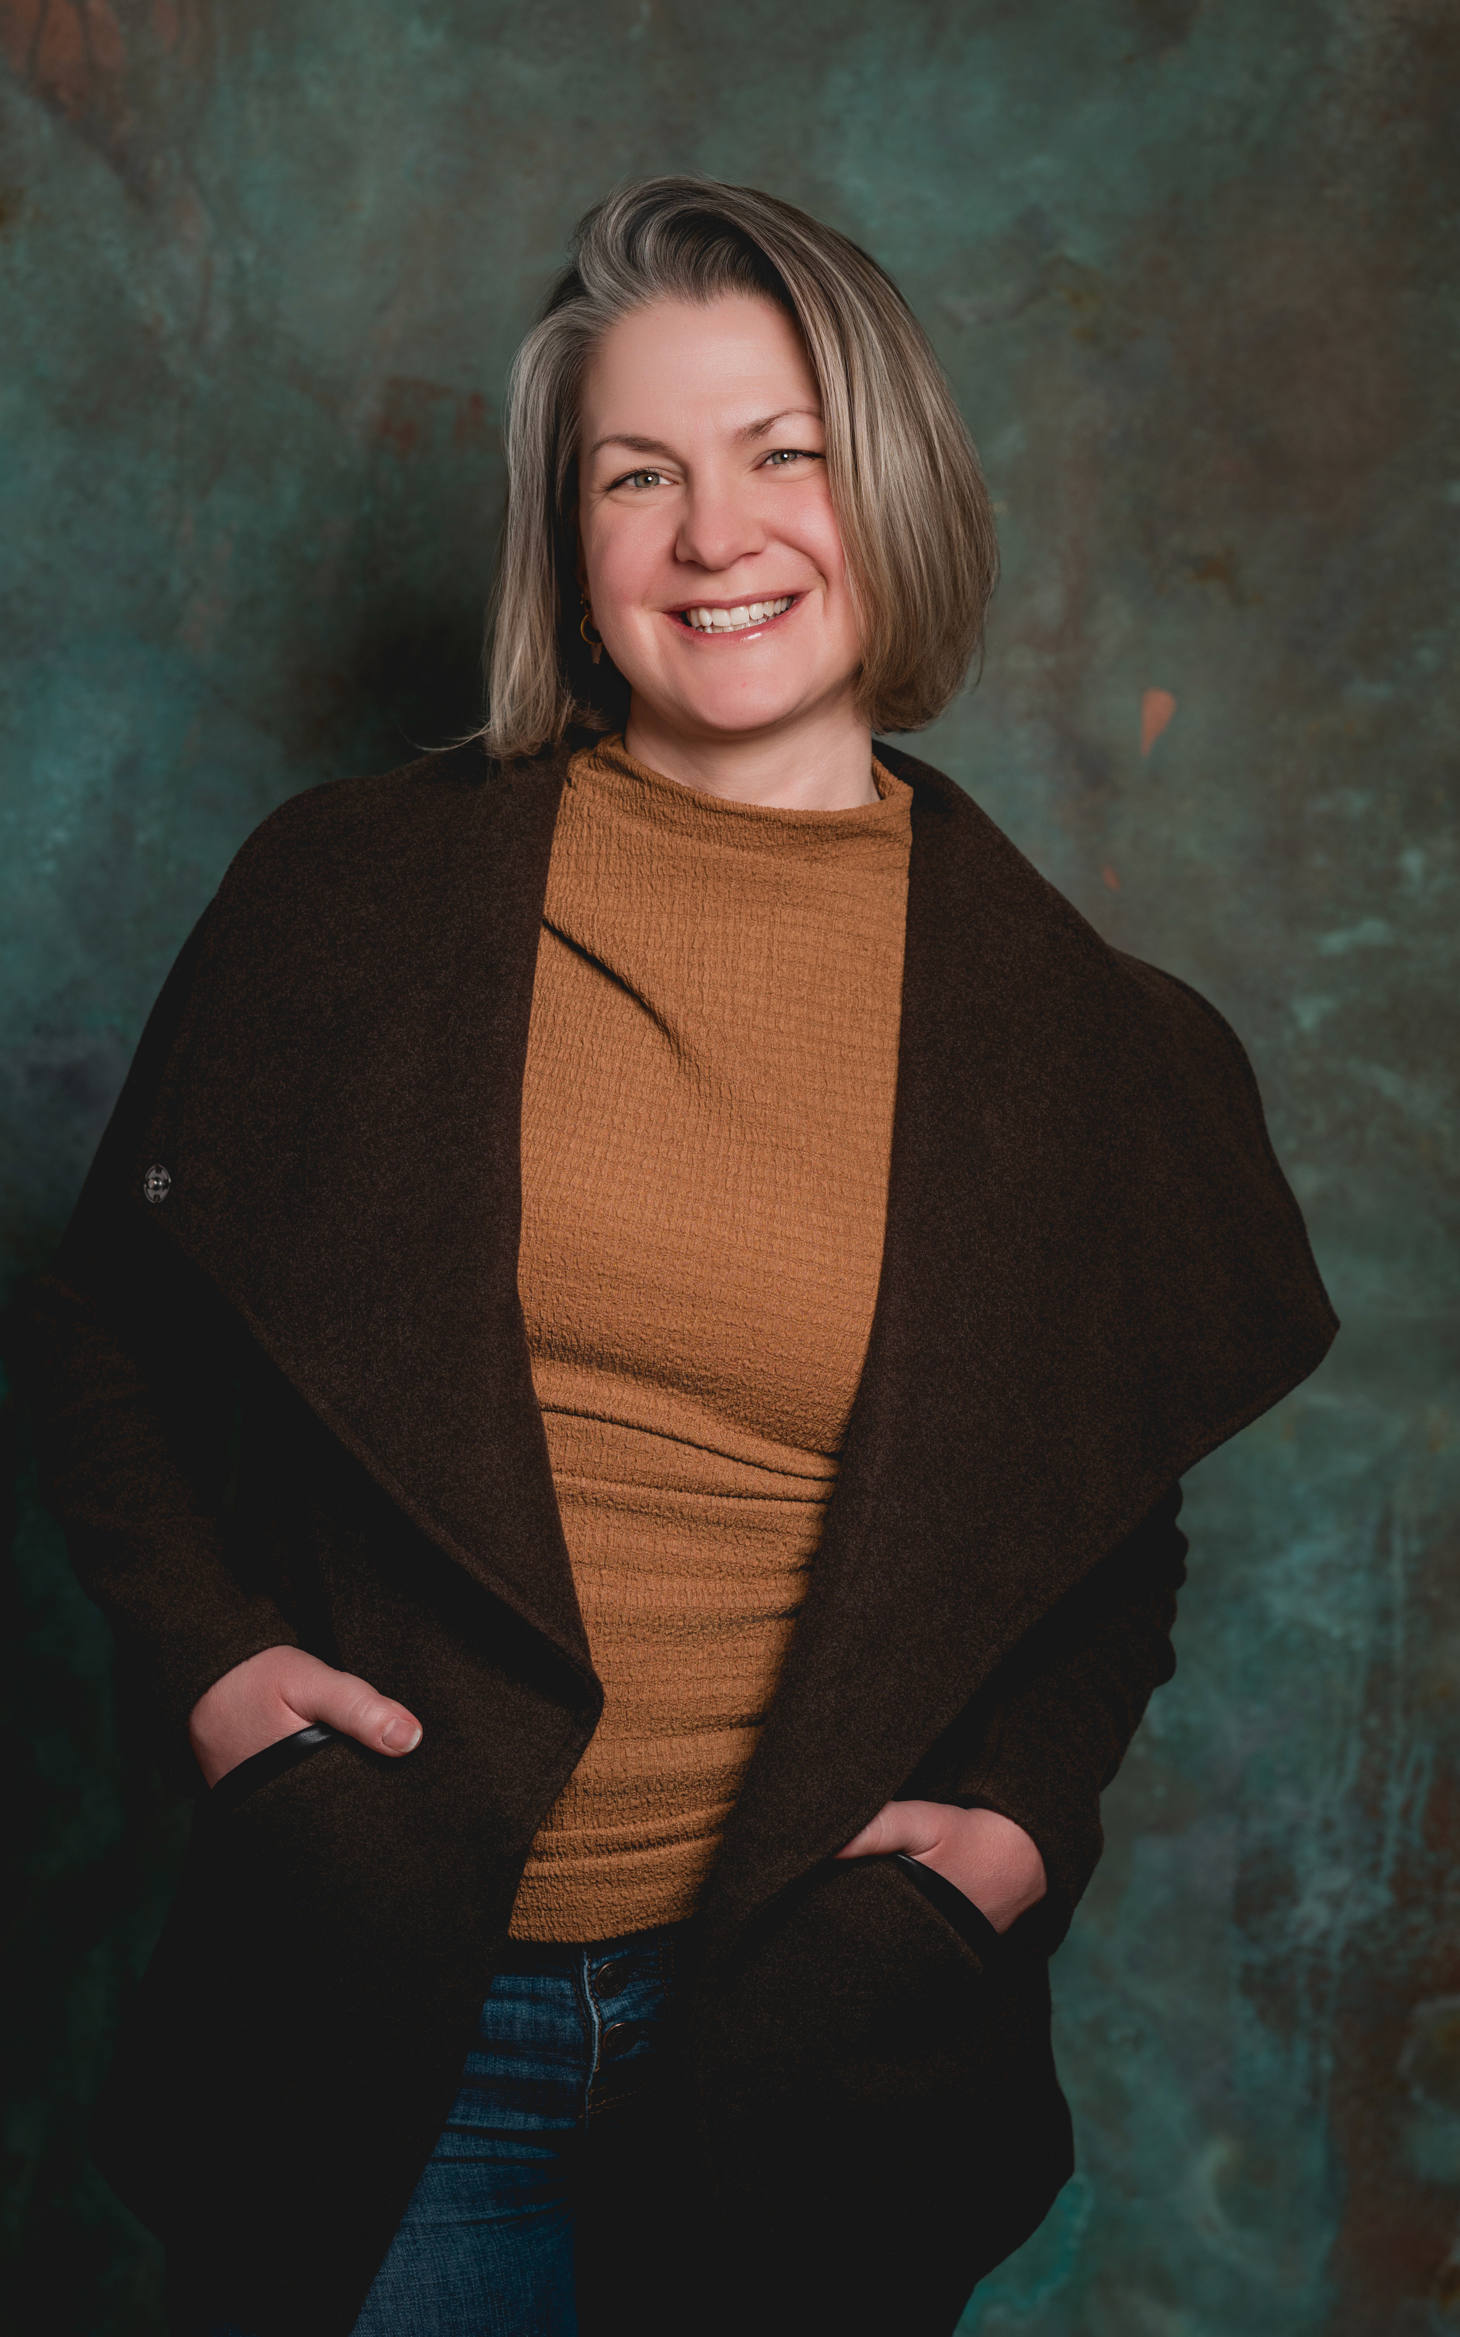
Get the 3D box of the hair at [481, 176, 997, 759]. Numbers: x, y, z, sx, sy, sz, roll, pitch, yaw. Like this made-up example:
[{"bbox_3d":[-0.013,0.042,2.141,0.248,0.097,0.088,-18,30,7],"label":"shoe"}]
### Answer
[{"bbox_3d":[-0.004,-0.320,2.500,0.240,0.265,0.225,-8,4,8],"label":"hair"}]

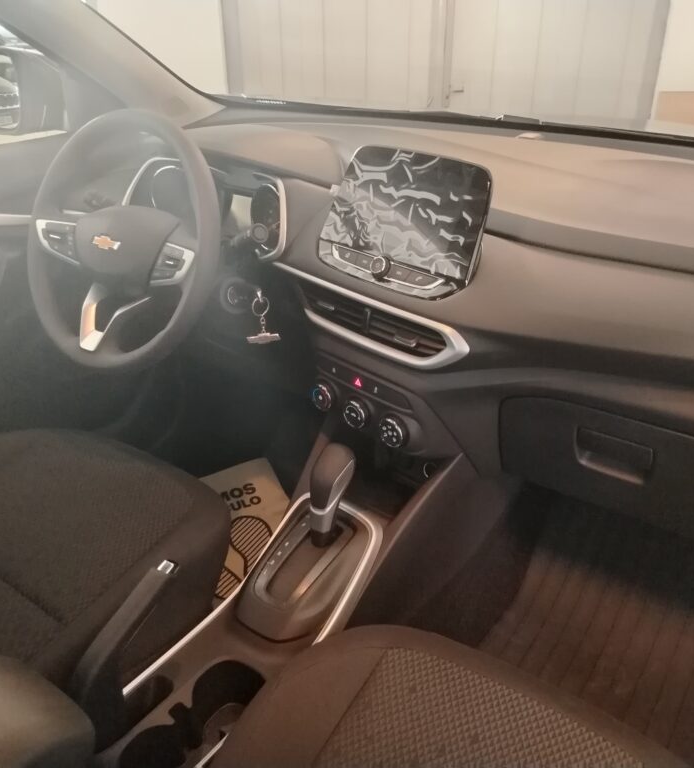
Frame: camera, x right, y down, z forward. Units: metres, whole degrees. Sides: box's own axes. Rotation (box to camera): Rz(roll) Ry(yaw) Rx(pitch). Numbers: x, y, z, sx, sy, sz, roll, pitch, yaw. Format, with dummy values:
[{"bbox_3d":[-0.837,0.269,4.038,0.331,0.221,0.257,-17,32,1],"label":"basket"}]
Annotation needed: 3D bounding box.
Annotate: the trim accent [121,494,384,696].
[{"bbox_3d":[-0.103,0.275,0.891,0.152,0.070,0.385,14,37,30],"label":"trim accent"}]

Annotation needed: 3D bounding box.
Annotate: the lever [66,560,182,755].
[{"bbox_3d":[-0.251,0.292,0.765,0.043,0.065,0.225,14,50,30],"label":"lever"}]

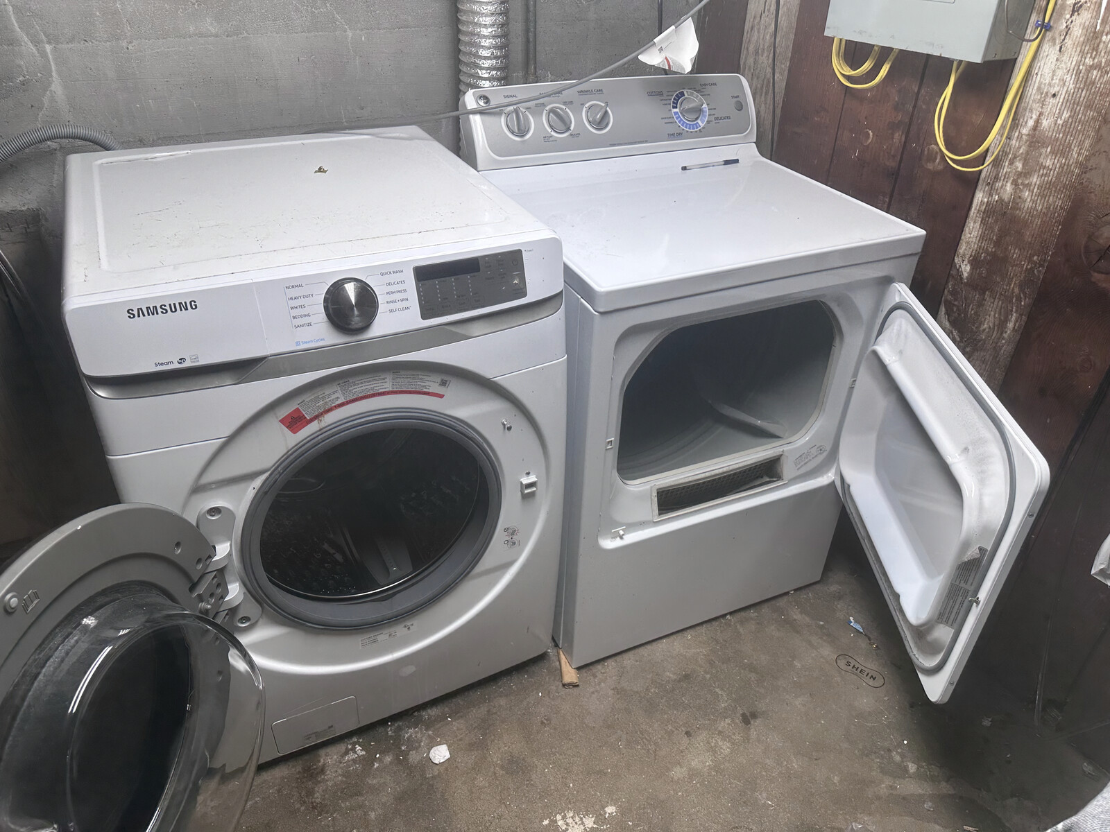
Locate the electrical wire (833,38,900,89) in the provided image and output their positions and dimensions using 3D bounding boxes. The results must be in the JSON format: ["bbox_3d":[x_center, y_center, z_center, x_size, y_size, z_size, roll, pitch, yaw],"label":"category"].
[{"bbox_3d":[0.599,-0.684,1.496,0.050,0.090,0.135,-19,40,-27],"label":"electrical wire"}]

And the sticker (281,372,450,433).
[{"bbox_3d":[-0.287,-0.031,1.174,0.262,0.081,0.005,-14,38,-23],"label":"sticker"}]

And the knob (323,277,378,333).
[{"bbox_3d":[-0.278,-0.152,1.062,0.074,0.074,0.024,-14,18,-23],"label":"knob"}]

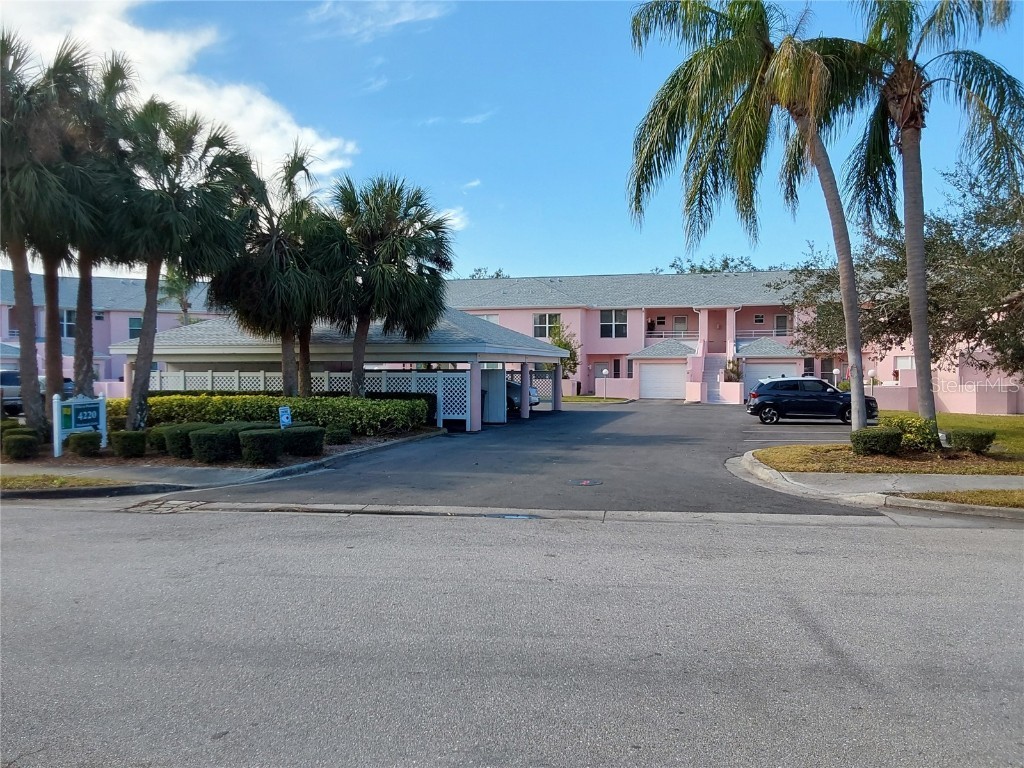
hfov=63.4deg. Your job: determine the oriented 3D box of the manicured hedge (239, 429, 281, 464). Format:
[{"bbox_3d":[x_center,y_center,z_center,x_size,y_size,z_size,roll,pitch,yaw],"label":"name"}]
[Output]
[{"bbox_3d":[-4.569,1.140,15.070,0.750,0.570,0.720,0,1,9],"label":"manicured hedge"}]

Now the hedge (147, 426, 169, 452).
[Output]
[{"bbox_3d":[-7.254,1.140,17.163,0.650,0.500,0.650,0,1,9],"label":"hedge"}]

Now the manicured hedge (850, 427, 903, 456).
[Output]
[{"bbox_3d":[7.218,1.128,16.426,0.800,0.490,0.750,0,1,8],"label":"manicured hedge"}]

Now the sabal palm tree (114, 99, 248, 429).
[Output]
[{"bbox_3d":[-8.064,-2.802,20.148,3.200,8.200,3.200,0,1,12],"label":"sabal palm tree"}]

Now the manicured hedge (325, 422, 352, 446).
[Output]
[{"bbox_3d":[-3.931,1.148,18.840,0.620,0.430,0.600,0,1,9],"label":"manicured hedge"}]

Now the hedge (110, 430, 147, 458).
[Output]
[{"bbox_3d":[-7.432,1.158,16.073,0.640,0.500,0.580,0,1,9],"label":"hedge"}]

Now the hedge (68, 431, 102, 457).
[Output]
[{"bbox_3d":[-8.382,1.165,16.299,0.600,0.480,0.550,0,1,9],"label":"hedge"}]

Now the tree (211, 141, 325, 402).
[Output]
[{"bbox_3d":[-6.743,-2.679,22.751,3.100,7.850,3.100,0,1,12],"label":"tree"}]

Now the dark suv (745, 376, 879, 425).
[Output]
[{"bbox_3d":[9.940,0.545,27.613,4.040,1.570,1.770,0,1,12],"label":"dark suv"}]

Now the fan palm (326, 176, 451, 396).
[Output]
[{"bbox_3d":[-3.372,-2.211,22.767,3.500,7.000,3.500,0,1,9],"label":"fan palm"}]

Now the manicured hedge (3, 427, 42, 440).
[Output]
[{"bbox_3d":[-10.023,1.128,16.926,0.680,0.470,0.680,0,1,8],"label":"manicured hedge"}]

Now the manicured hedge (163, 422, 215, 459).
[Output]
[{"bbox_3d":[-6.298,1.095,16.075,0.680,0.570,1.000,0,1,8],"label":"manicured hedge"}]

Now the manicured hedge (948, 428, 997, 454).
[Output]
[{"bbox_3d":[9.288,1.128,16.727,0.820,0.440,0.720,0,1,9],"label":"manicured hedge"}]

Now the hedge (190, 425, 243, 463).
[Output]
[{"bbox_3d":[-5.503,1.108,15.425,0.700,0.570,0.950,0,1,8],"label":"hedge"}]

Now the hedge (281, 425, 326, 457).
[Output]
[{"bbox_3d":[-4.148,1.118,16.420,0.880,0.570,0.750,0,1,9],"label":"hedge"}]

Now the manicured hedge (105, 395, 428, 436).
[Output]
[{"bbox_3d":[-6.586,0.818,22.221,8.200,0.880,2.200,0,1,12],"label":"manicured hedge"}]

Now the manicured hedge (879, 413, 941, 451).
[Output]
[{"bbox_3d":[8.410,1.011,17.524,1.080,0.680,0.900,0,1,8],"label":"manicured hedge"}]

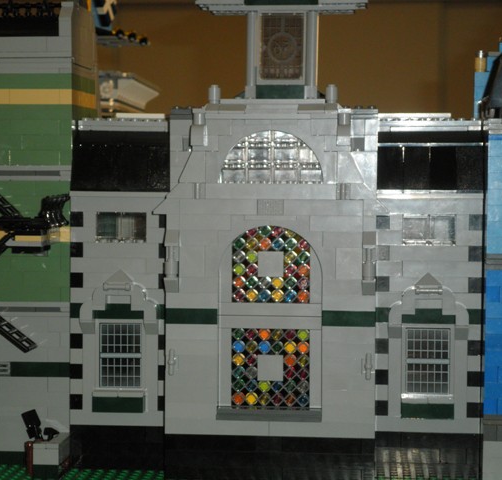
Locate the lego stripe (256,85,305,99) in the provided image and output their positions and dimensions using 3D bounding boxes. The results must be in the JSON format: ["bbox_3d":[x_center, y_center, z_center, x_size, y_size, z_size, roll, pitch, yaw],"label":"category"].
[{"bbox_3d":[0.020,-0.097,0.886,0.032,0.009,0.008,1,3,6],"label":"lego stripe"}]

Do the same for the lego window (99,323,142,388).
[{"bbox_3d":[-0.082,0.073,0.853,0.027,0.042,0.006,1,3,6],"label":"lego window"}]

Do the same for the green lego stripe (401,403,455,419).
[{"bbox_3d":[0.109,0.105,0.828,0.032,0.010,0.008,1,3,6],"label":"green lego stripe"}]

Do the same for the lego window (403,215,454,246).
[{"bbox_3d":[0.110,-0.006,0.831,0.032,0.019,0.008,1,3,6],"label":"lego window"}]

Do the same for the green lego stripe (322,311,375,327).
[{"bbox_3d":[0.059,0.047,0.815,0.032,0.010,0.008,1,3,6],"label":"green lego stripe"}]

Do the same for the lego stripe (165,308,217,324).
[{"bbox_3d":[-0.036,0.047,0.824,0.032,0.010,0.008,1,3,6],"label":"lego stripe"}]

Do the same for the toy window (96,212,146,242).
[{"bbox_3d":[-0.082,-0.008,0.850,0.032,0.019,0.008,1,3,6],"label":"toy window"}]

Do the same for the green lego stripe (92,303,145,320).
[{"bbox_3d":[-0.082,0.045,0.844,0.032,0.010,0.008,1,3,6],"label":"green lego stripe"}]

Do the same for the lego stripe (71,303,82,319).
[{"bbox_3d":[-0.110,0.044,0.855,0.008,0.010,0.008,1,3,6],"label":"lego stripe"}]

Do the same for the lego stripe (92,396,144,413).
[{"bbox_3d":[-0.083,0.103,0.847,0.032,0.010,0.008,1,3,6],"label":"lego stripe"}]

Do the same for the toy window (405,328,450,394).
[{"bbox_3d":[0.109,0.074,0.834,0.027,0.041,0.006,1,3,6],"label":"toy window"}]

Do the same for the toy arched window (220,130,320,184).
[{"bbox_3d":[0.013,-0.051,0.822,0.064,0.032,0.008,1,3,6],"label":"toy arched window"}]

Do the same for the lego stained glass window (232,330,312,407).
[{"bbox_3d":[0.012,0.078,0.828,0.048,0.049,0.007,1,3,6],"label":"lego stained glass window"}]

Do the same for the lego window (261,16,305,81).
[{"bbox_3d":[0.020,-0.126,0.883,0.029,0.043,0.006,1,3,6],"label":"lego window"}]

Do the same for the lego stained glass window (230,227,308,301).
[{"bbox_3d":[0.012,0.014,0.824,0.048,0.047,0.007,1,3,6],"label":"lego stained glass window"}]

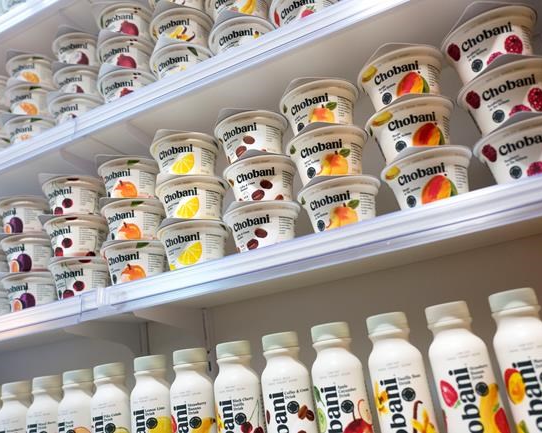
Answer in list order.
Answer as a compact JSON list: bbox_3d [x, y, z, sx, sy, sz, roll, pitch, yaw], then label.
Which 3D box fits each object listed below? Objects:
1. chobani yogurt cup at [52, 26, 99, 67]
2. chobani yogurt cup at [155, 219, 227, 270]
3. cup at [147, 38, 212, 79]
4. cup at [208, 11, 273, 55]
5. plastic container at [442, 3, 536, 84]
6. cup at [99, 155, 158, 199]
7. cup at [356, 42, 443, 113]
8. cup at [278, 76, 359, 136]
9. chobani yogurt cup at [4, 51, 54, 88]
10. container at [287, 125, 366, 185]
[{"bbox_3d":[-0.332,-0.271,0.891,0.096,0.063,0.096,-8,-16,-2],"label":"chobani yogurt cup"},{"bbox_3d":[-0.094,0.048,0.646,0.097,0.058,0.097,-8,-16,-2],"label":"chobani yogurt cup"},{"bbox_3d":[-0.130,-0.214,0.762,0.096,0.063,0.096,-8,-16,-2],"label":"cup"},{"bbox_3d":[-0.035,-0.216,0.684,0.096,0.058,0.100,-7,-19,-2],"label":"cup"},{"bbox_3d":[0.235,-0.167,0.528,0.096,0.063,0.096,-19,-19,31],"label":"plastic container"},{"bbox_3d":[-0.194,-0.037,0.718,0.097,0.058,0.097,-8,-16,-2],"label":"cup"},{"bbox_3d":[0.152,-0.140,0.569,0.096,0.063,0.096,-17,-18,26],"label":"cup"},{"bbox_3d":[0.062,-0.111,0.599,0.097,0.058,0.097,-8,-16,-2],"label":"cup"},{"bbox_3d":[-0.429,-0.247,0.923,0.096,0.063,0.096,-8,-16,-2],"label":"chobani yogurt cup"},{"bbox_3d":[0.070,-0.056,0.583,0.097,0.058,0.097,-15,-17,20],"label":"container"}]

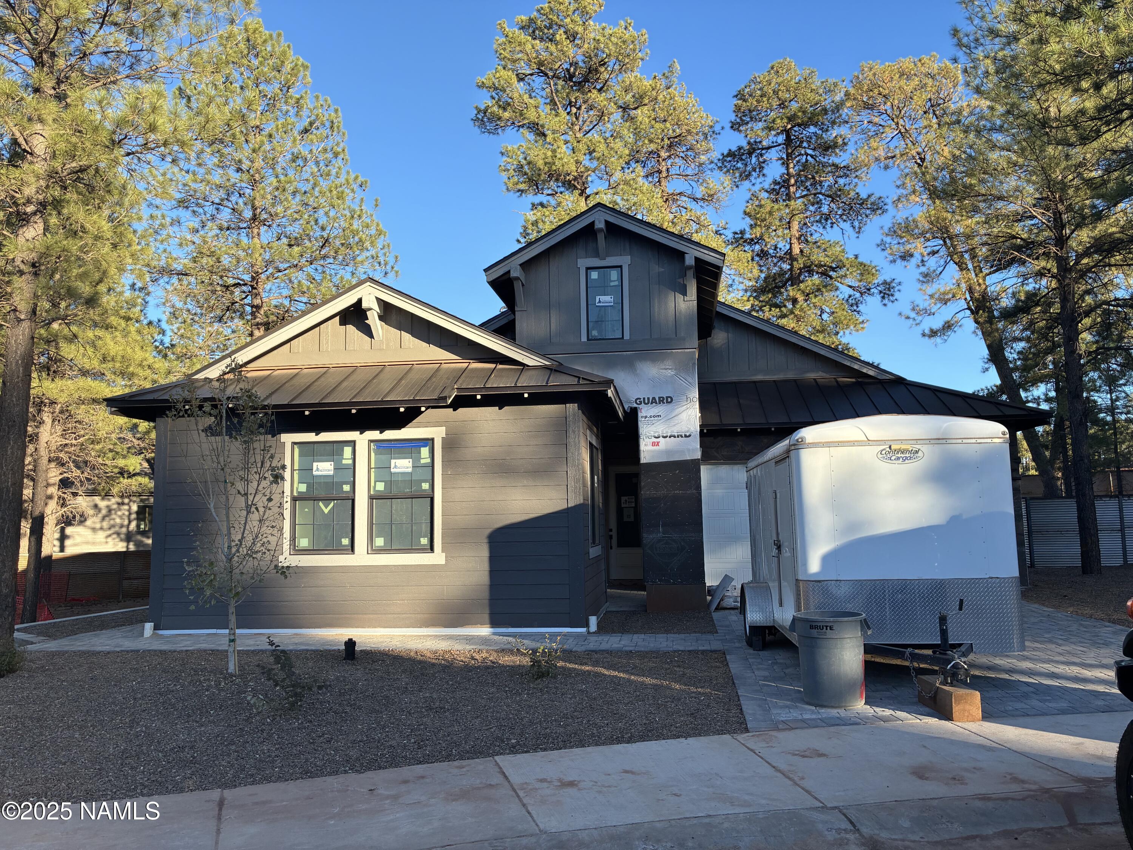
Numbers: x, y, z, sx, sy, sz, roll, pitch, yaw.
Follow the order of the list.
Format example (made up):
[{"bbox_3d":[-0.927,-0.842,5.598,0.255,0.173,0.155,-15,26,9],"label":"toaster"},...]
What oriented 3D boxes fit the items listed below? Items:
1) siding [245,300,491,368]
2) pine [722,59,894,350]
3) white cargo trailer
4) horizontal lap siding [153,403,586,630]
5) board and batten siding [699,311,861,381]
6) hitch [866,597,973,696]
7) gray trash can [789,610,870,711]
[{"bbox_3d":[-2.723,-1.307,12.154,3.711,0.890,0.200,-2,-7,7],"label":"siding"},{"bbox_3d":[9.143,-4.675,31.812,6.142,19.136,6.142,-2,-7,7],"label":"pine"},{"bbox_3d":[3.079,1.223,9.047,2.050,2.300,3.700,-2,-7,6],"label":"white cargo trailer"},{"bbox_3d":[-2.679,1.238,11.257,5.865,2.824,0.200,-2,-7,7],"label":"horizontal lap siding"},{"bbox_3d":[4.327,-1.657,17.509,3.175,1.487,0.250,-2,-7,7],"label":"board and batten siding"},{"bbox_3d":[2.845,1.722,6.699,0.930,0.733,0.920,-2,-7,6],"label":"hitch"},{"bbox_3d":[2.112,1.864,6.759,0.620,0.692,0.560,-5,-7,30],"label":"gray trash can"}]

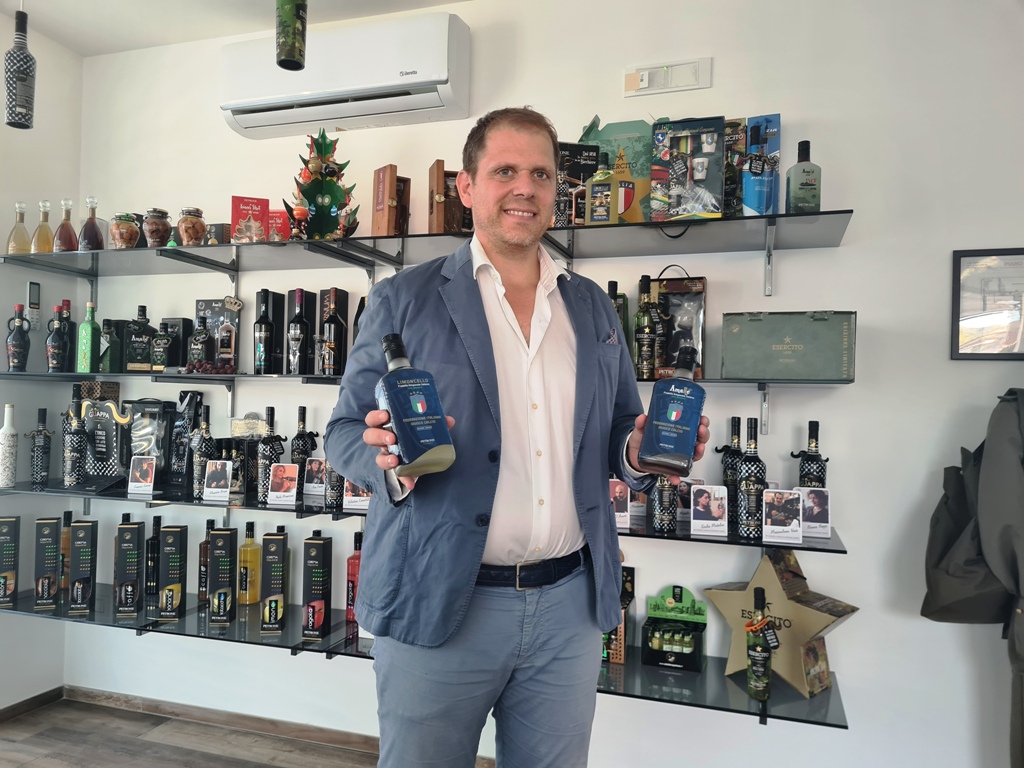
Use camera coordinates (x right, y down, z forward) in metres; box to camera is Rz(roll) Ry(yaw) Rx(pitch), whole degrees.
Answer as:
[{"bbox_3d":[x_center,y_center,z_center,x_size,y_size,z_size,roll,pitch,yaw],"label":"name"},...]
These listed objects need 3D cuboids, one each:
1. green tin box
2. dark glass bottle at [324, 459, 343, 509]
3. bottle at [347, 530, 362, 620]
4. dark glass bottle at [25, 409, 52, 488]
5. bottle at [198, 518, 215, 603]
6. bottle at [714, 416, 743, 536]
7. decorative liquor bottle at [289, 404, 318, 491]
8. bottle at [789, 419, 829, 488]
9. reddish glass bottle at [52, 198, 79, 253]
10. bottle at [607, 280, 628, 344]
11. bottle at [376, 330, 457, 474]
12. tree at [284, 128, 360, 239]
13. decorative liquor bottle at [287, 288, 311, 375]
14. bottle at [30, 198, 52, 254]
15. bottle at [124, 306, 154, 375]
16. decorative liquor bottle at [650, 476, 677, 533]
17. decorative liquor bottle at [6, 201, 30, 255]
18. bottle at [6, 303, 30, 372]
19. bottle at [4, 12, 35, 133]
[{"bbox_3d":[0.712,-0.093,1.992,0.317,0.171,0.100,1,-1,18],"label":"green tin box"},{"bbox_3d":[-0.554,0.234,2.444,0.075,0.312,0.075,1,-1,18],"label":"dark glass bottle"},{"bbox_3d":[-0.533,0.662,2.654,0.058,0.299,0.058,1,-1,18],"label":"bottle"},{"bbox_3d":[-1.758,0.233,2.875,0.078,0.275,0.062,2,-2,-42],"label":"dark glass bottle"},{"bbox_3d":[-1.125,0.655,2.873,0.058,0.299,0.058,1,-1,18],"label":"bottle"},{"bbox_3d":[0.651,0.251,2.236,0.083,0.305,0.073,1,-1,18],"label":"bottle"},{"bbox_3d":[-0.712,0.232,2.601,0.079,0.310,0.076,1,-1,15],"label":"decorative liquor bottle"},{"bbox_3d":[0.850,0.257,2.180,0.075,0.312,0.075,1,-1,21],"label":"bottle"},{"bbox_3d":[-1.621,-0.561,2.794,0.083,0.224,0.083,1,-1,18],"label":"reddish glass bottle"},{"bbox_3d":[0.284,-0.151,2.145,0.062,0.282,0.062,1,-1,7],"label":"bottle"},{"bbox_3d":[-0.139,0.028,1.045,0.077,0.200,0.050,-11,-14,-28],"label":"bottle"},{"bbox_3d":[-0.622,-0.637,2.522,0.242,0.398,0.235,1,-1,2],"label":"tree"},{"bbox_3d":[-0.689,-0.170,2.494,0.066,0.281,0.066,1,-1,18],"label":"decorative liquor bottle"},{"bbox_3d":[-1.639,-0.544,2.690,0.070,0.201,0.070,1,-1,18],"label":"bottle"},{"bbox_3d":[-1.302,-0.158,2.706,0.110,0.241,0.055,1,-1,14],"label":"bottle"},{"bbox_3d":[0.429,0.248,2.137,0.075,0.312,0.075,1,-1,11],"label":"decorative liquor bottle"},{"bbox_3d":[-1.779,-0.554,2.776,0.071,0.207,0.071,1,-1,-4],"label":"decorative liquor bottle"},{"bbox_3d":[-1.809,-0.162,2.821,0.071,0.257,0.066,2,-1,-22],"label":"bottle"},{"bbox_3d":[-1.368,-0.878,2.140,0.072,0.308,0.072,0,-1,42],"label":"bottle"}]

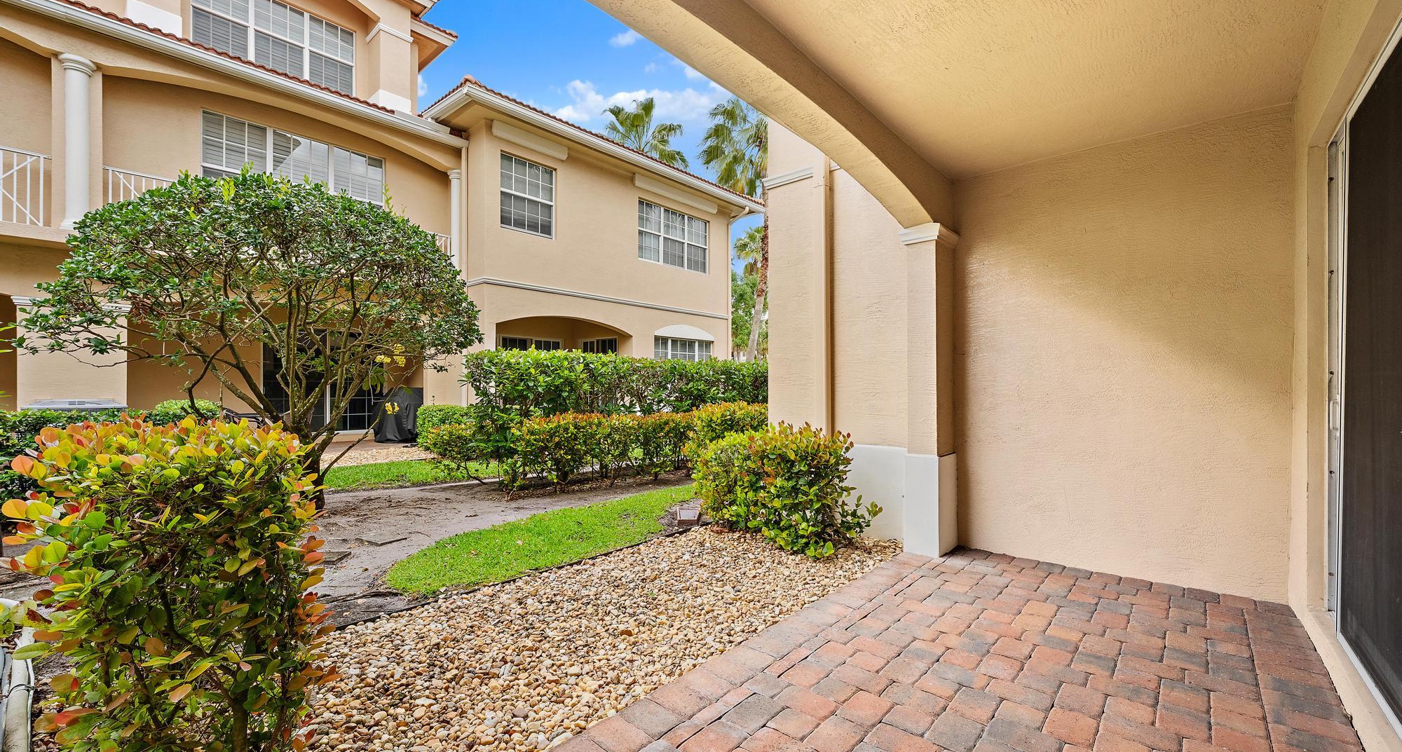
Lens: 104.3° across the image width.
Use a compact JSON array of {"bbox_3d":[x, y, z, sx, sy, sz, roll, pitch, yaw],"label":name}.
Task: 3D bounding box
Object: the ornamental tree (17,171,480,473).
[{"bbox_3d":[-4.030,-0.350,5.410,3.500,3.360,3.500,0,0,0],"label":"ornamental tree"}]

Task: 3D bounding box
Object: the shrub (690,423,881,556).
[{"bbox_3d":[0.623,0.870,4.731,1.400,0.920,0.650,0,0,43],"label":"shrub"}]

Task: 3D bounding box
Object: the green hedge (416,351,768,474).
[{"bbox_3d":[-0.856,0.500,8.068,1.300,1.660,5.200,0,0,43],"label":"green hedge"}]

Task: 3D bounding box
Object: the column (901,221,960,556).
[{"bbox_3d":[1.761,0.100,4.158,0.290,2.400,0.420,0,0,43],"label":"column"}]

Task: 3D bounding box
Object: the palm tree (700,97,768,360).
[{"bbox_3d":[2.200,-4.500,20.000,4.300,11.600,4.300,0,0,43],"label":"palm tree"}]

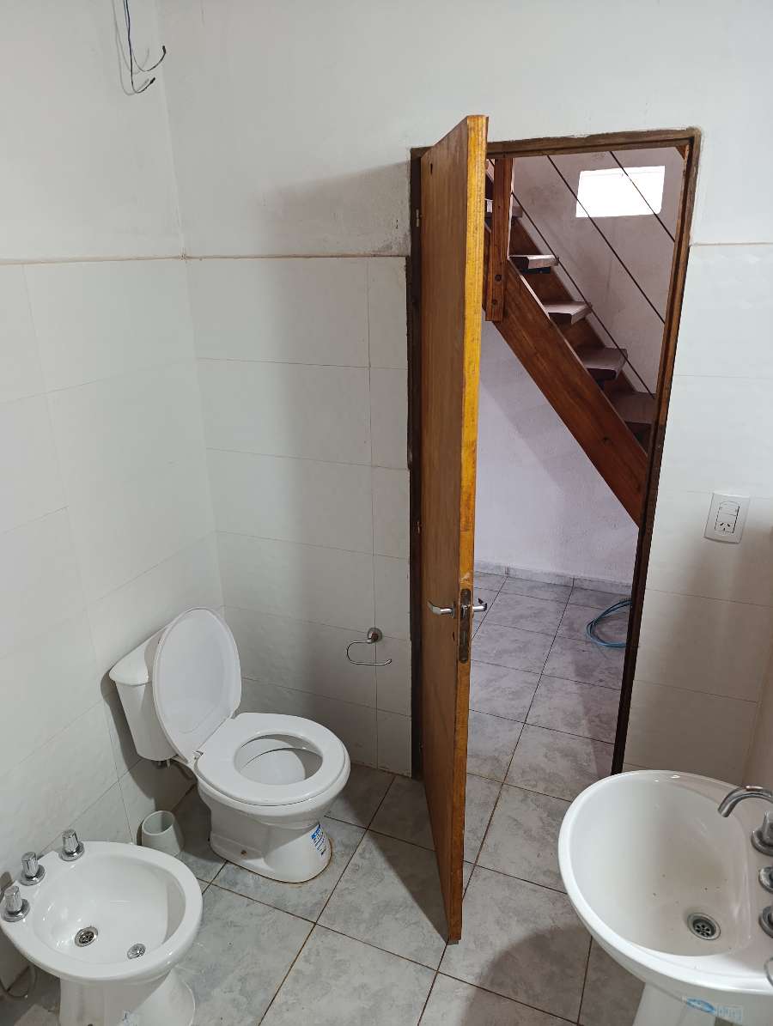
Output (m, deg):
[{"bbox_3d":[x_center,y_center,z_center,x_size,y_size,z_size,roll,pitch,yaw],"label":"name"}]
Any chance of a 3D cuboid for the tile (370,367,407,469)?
[{"bbox_3d":[0.011,-0.286,2.033,0.122,0.298,0.010,7,21,20],"label":"tile"}]

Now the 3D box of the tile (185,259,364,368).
[{"bbox_3d":[-0.335,-0.605,2.056,0.607,0.298,0.010,7,21,20],"label":"tile"}]

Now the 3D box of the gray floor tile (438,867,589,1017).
[{"bbox_3d":[0.371,1.163,1.881,0.360,0.010,0.364,7,22,22],"label":"gray floor tile"}]

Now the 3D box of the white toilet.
[{"bbox_3d":[-0.402,0.691,2.061,0.650,0.800,0.420,8,22,23],"label":"white toilet"}]

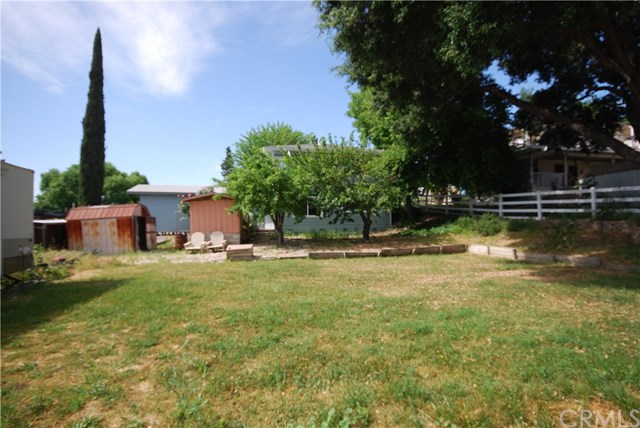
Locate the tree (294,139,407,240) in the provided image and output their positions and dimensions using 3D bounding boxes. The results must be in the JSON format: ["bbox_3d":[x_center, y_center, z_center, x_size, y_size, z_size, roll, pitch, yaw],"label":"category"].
[{"bbox_3d":[1.660,-1.300,18.100,5.700,5.400,5.200,0,-1,0],"label":"tree"}]

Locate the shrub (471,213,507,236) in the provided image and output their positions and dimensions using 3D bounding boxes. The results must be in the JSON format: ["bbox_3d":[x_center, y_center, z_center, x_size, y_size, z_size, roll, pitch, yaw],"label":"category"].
[{"bbox_3d":[8.050,0.500,16.100,1.600,1.150,1.400,-1,-1,30],"label":"shrub"}]

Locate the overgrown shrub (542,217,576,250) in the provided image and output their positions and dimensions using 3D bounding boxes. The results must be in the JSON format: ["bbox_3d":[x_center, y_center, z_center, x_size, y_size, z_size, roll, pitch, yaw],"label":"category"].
[{"bbox_3d":[8.950,0.720,12.700,1.250,1.250,1.150,-1,-1,30],"label":"overgrown shrub"}]

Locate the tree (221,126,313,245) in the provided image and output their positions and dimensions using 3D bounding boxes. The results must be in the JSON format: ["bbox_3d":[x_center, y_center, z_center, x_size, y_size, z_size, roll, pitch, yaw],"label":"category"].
[{"bbox_3d":[-2.650,-1.400,17.400,4.500,6.000,4.300,0,-1,0],"label":"tree"}]

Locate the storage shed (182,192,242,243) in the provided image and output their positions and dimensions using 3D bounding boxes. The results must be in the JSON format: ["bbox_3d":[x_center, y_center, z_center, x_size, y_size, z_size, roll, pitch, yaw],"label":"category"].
[{"bbox_3d":[-5.450,0.420,18.500,2.900,2.750,2.600,0,-1,0],"label":"storage shed"}]

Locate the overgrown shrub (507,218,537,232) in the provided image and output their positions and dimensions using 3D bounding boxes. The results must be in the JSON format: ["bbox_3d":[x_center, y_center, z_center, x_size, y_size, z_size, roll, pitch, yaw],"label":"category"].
[{"bbox_3d":[9.050,0.550,15.300,1.400,0.700,1.200,-1,-1,30],"label":"overgrown shrub"}]

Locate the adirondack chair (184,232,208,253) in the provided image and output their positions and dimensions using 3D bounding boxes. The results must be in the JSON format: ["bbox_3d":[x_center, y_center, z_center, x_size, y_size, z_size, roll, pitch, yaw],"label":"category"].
[{"bbox_3d":[-5.650,1.300,15.400,0.800,0.930,0.900,0,-1,-2],"label":"adirondack chair"}]

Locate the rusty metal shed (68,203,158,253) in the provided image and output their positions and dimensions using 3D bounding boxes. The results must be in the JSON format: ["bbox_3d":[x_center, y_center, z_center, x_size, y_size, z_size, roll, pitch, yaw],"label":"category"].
[{"bbox_3d":[-9.850,0.660,16.200,3.200,2.170,1.800,0,-1,0],"label":"rusty metal shed"}]

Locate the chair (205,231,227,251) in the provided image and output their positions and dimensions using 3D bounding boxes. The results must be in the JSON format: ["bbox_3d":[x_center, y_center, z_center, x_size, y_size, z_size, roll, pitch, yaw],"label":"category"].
[{"bbox_3d":[-4.720,1.260,15.450,0.800,0.930,0.900,0,-1,-10],"label":"chair"}]

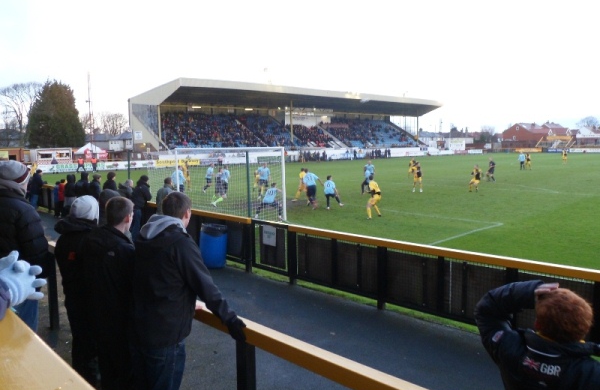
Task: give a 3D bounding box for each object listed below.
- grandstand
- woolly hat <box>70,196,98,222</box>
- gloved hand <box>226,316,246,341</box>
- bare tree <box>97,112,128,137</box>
[{"bbox_3d":[2.887,-12.182,84.436,62.275,10.900,14.000,-7,9,-43],"label":"grandstand"},{"bbox_3d":[-1.658,0.108,3.600,0.210,0.215,0.230,4,8,37],"label":"woolly hat"},{"bbox_3d":[-0.407,0.859,3.000,0.120,0.155,0.100,6,9,43],"label":"gloved hand"},{"bbox_3d":[-50.958,-16.922,128.637,8.500,11.360,8.500,-3,7,-21],"label":"bare tree"}]

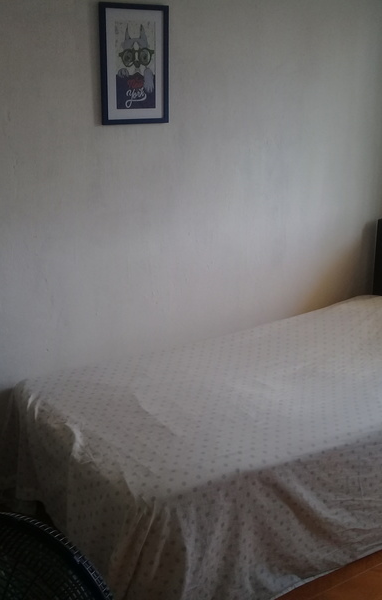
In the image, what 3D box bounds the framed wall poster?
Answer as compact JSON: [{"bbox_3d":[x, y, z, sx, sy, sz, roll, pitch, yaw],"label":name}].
[{"bbox_3d":[-0.208,-0.884,2.704,0.288,0.427,0.020,-11,21,-31],"label":"framed wall poster"}]

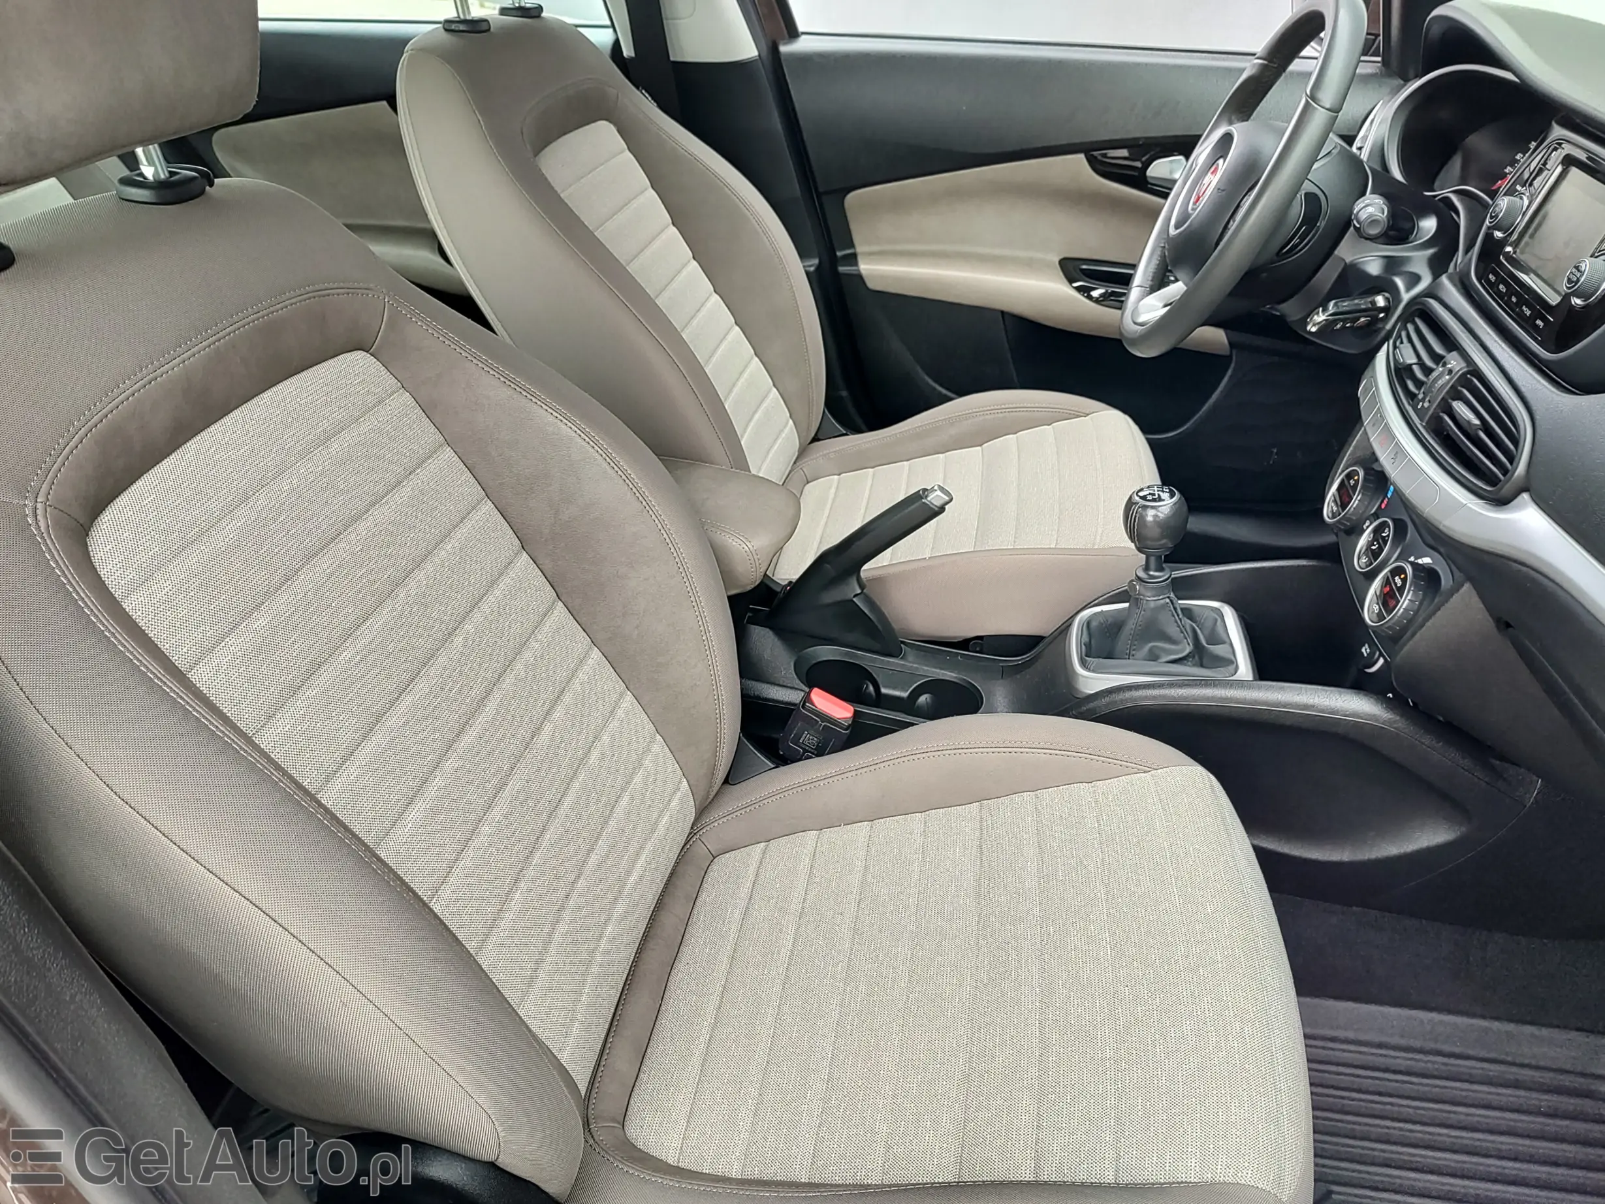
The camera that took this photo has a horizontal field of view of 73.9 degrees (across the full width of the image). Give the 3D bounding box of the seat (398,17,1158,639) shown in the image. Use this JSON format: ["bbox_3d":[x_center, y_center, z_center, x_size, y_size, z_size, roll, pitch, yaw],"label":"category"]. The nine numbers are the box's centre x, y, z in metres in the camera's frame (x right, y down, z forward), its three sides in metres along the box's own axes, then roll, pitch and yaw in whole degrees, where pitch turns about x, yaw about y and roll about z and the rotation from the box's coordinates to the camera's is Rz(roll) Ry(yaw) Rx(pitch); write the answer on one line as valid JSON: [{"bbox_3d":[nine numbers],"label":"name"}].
[{"bbox_3d":[0.029,-0.322,1.246,0.855,0.780,0.525,6,35,9],"label":"seat"}]

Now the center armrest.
[{"bbox_3d":[-0.149,-0.077,1.027,0.297,0.100,0.125,6,35,9],"label":"center armrest"}]

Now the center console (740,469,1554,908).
[{"bbox_3d":[0.210,0.040,1.023,0.920,0.355,0.240,6,35,9],"label":"center console"}]

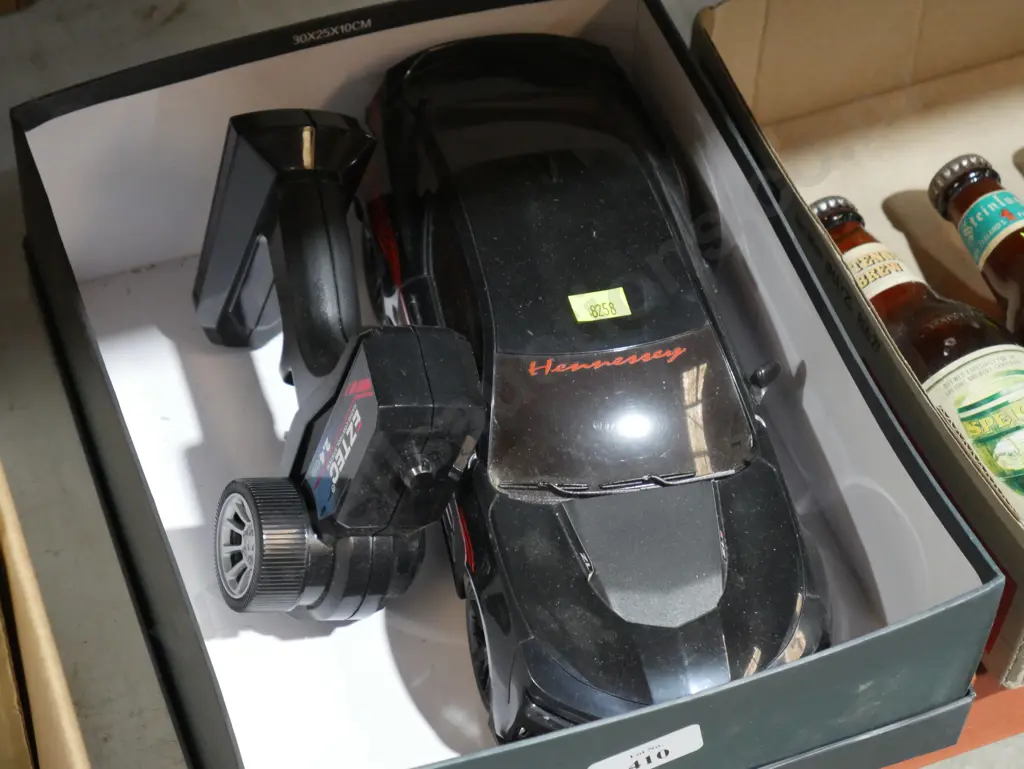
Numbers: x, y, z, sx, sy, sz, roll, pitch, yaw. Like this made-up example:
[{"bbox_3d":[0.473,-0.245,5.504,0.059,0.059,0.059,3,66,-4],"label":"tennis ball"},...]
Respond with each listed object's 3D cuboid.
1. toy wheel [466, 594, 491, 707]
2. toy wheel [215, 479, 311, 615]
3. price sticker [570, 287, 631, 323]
[{"bbox_3d":[-0.003,0.095,0.839,0.018,0.041,0.041,-11,54,-8],"label":"toy wheel"},{"bbox_3d":[-0.090,0.058,0.853,0.018,0.048,0.048,2,50,-28],"label":"toy wheel"},{"bbox_3d":[0.032,-0.029,0.852,0.020,0.001,0.012,-10,59,-11],"label":"price sticker"}]

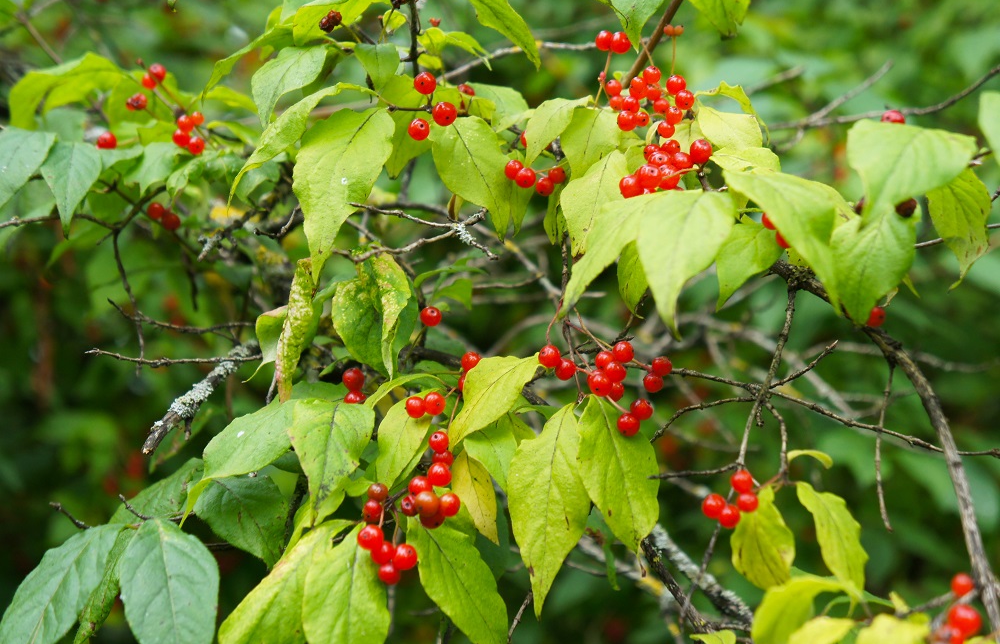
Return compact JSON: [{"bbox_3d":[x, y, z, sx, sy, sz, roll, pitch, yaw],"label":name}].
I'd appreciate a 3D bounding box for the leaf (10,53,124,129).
[{"bbox_3d":[-0.179,-0.096,0.940,0.047,0.031,0.027,0,7,0],"label":"leaf"}]

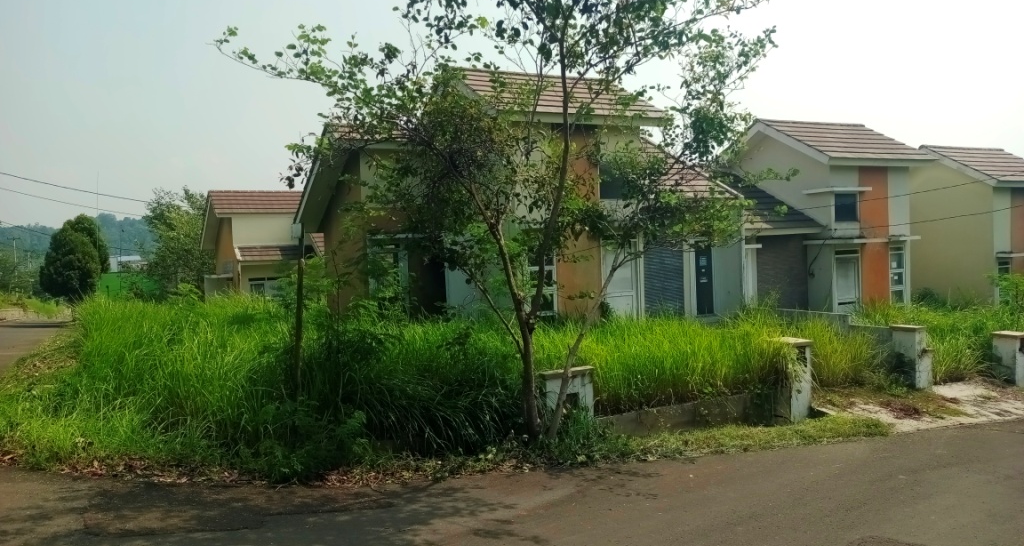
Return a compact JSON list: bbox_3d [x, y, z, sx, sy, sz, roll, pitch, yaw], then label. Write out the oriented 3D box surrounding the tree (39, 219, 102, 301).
[{"bbox_3d":[-19.105,-0.281,32.000,2.437,4.068,2.437,-3,2,-24],"label":"tree"}]

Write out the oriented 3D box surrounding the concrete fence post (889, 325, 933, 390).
[{"bbox_3d":[6.725,1.408,12.466,0.412,0.991,0.480,-3,2,-24],"label":"concrete fence post"}]

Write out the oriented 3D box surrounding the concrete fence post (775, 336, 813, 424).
[{"bbox_3d":[4.298,1.647,11.399,0.420,1.168,0.500,-3,2,-24],"label":"concrete fence post"}]

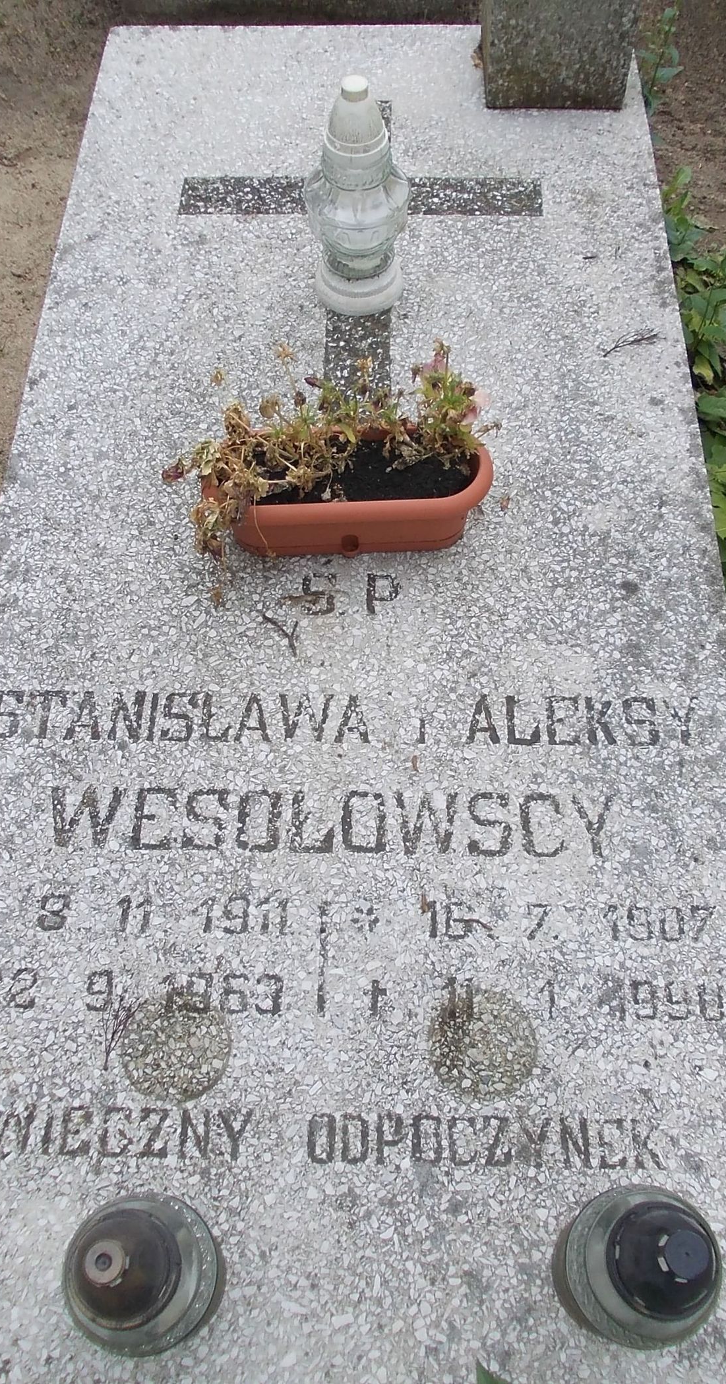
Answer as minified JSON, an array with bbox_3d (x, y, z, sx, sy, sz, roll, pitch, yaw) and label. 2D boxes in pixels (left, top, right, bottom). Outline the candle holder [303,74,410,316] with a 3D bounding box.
[{"bbox_3d":[-0.007,-0.605,1.358,0.129,0.276,0.129,1,61,1],"label":"candle holder"}]

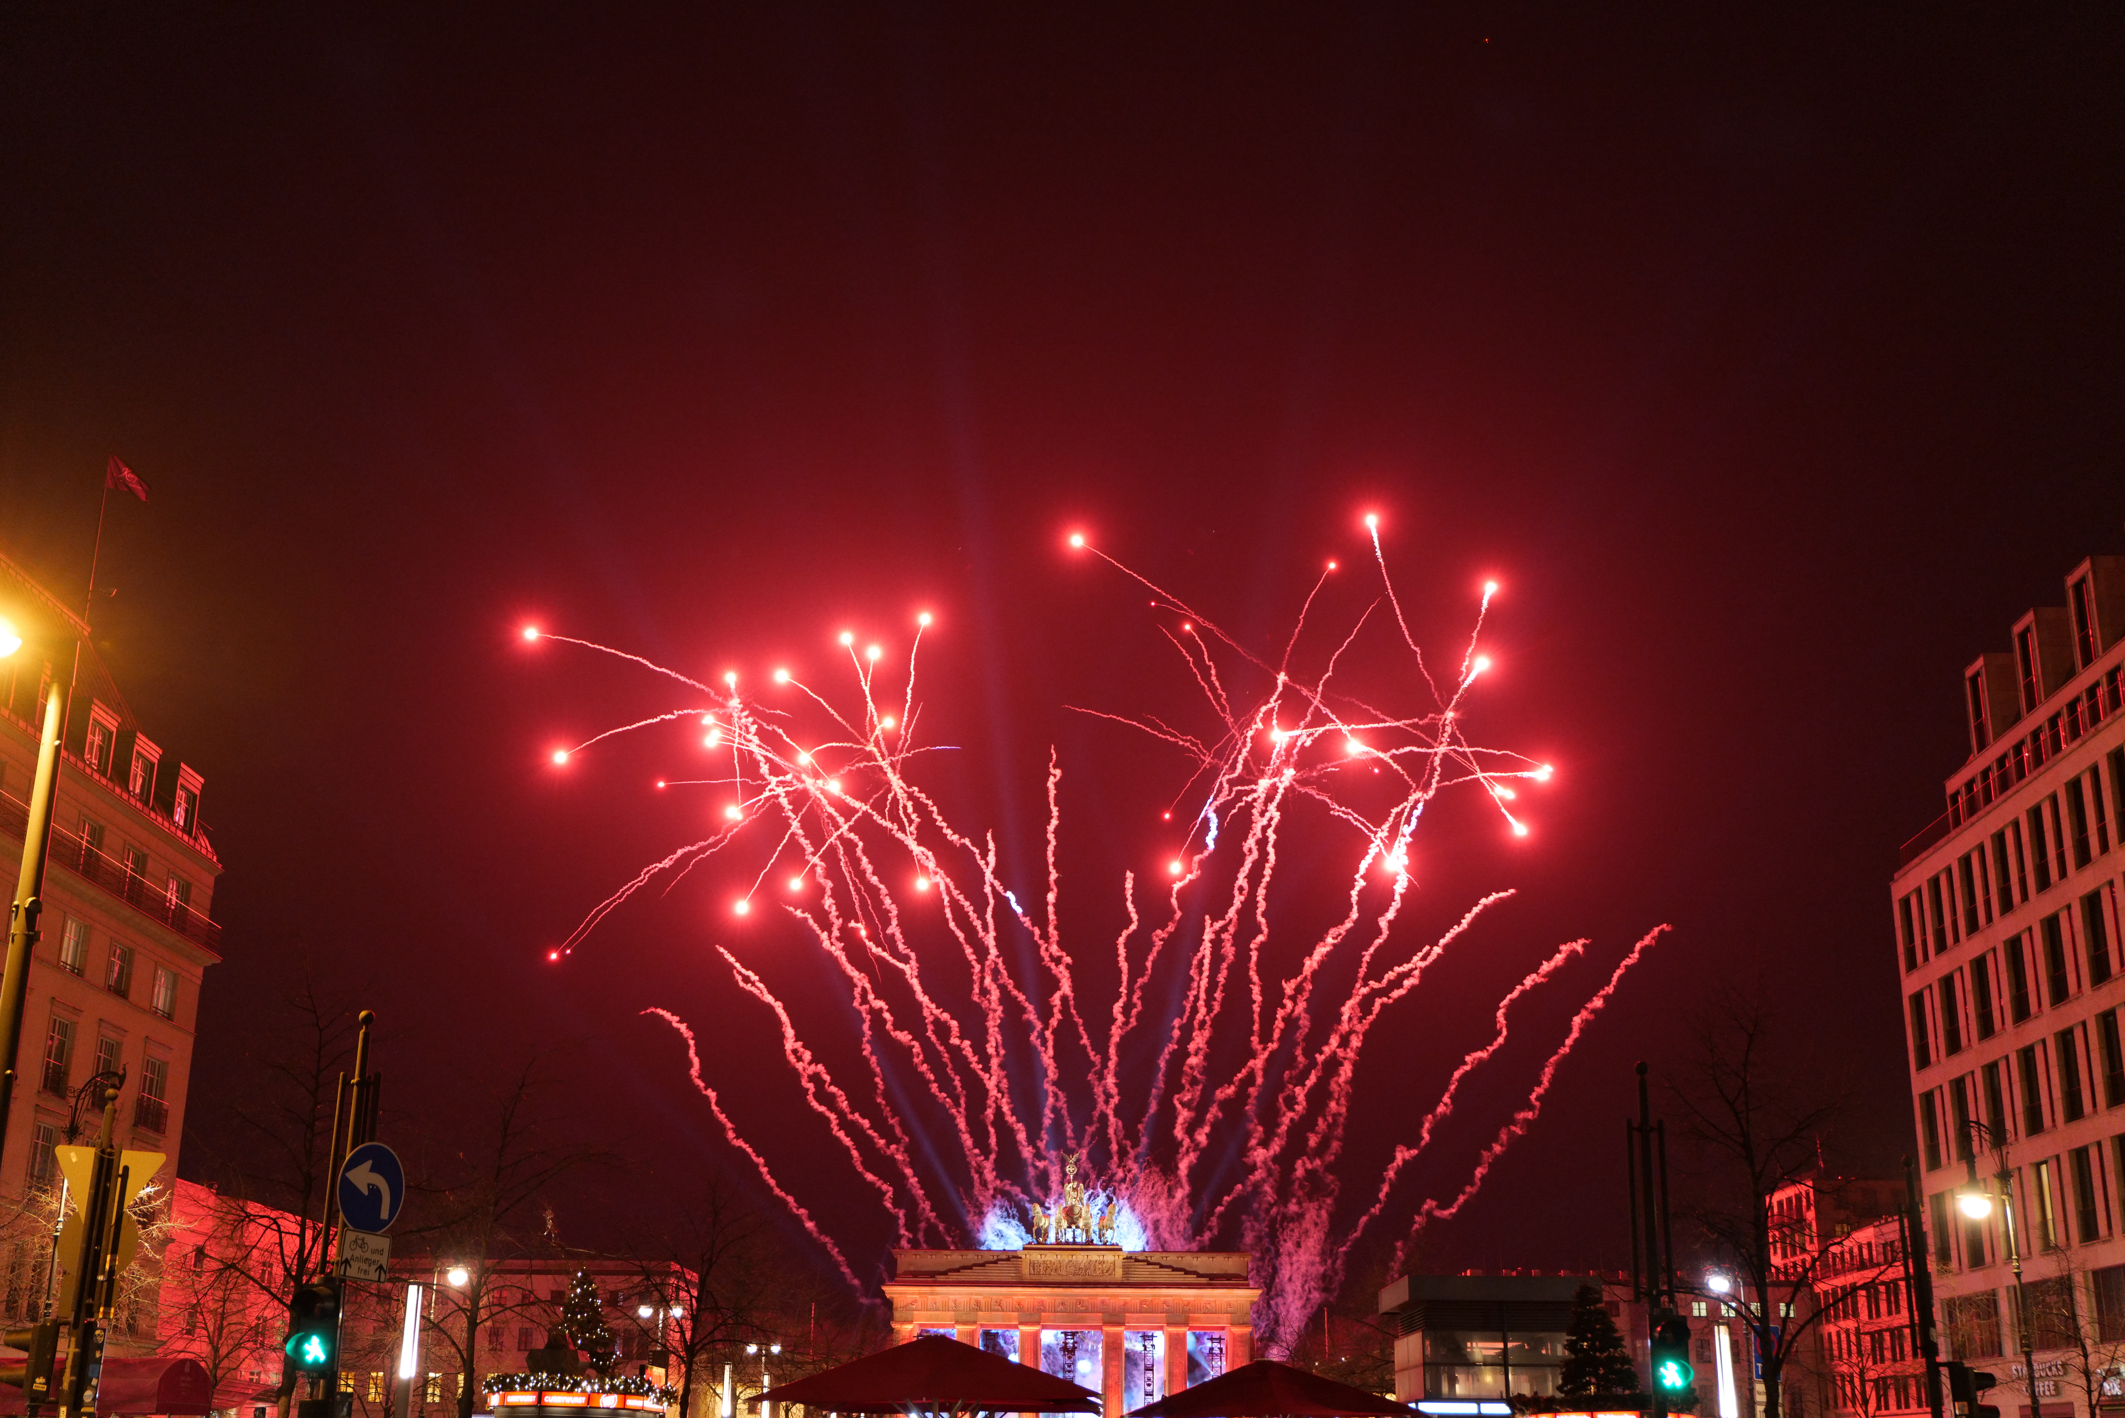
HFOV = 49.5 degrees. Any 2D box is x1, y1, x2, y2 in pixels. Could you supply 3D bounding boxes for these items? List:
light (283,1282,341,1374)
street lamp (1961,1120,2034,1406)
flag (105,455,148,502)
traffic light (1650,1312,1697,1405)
[{"bbox_3d":[-4.959,4.097,15.250,0.270,0.600,0.350,1,-18,-2],"label":"light"},{"bbox_3d":[20.712,13.665,50.647,1.400,9.180,0.750,-1,-18,6],"label":"street lamp"},{"bbox_3d":[-34.564,-8.490,85.000,1.600,1.700,0.500,-4,-19,15],"label":"flag"},{"bbox_3d":[4.391,4.672,16.550,0.260,0.600,0.350,1,-18,1],"label":"traffic light"}]

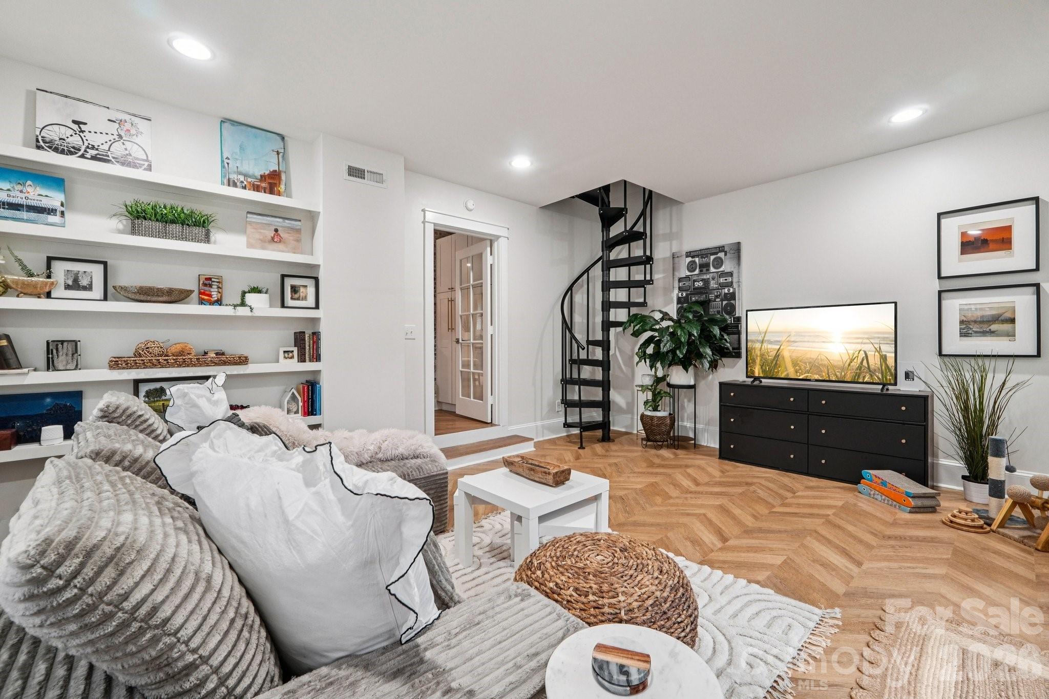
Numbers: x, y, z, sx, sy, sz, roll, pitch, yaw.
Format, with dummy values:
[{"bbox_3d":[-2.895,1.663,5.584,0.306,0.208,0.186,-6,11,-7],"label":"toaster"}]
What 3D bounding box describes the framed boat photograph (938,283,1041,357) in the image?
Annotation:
[{"bbox_3d":[3.441,-0.203,3.254,0.035,0.516,0.518,-1,1,-42],"label":"framed boat photograph"}]

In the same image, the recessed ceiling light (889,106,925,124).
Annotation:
[{"bbox_3d":[2.695,-1.662,3.080,0.195,0.020,0.195,-1,1,-42],"label":"recessed ceiling light"}]

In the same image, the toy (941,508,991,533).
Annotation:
[{"bbox_3d":[2.661,1.021,2.637,0.225,0.125,0.225,-1,1,-42],"label":"toy"}]

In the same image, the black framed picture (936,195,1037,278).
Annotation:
[{"bbox_3d":[3.414,-0.813,3.239,0.035,0.520,0.520,-1,1,-42],"label":"black framed picture"}]

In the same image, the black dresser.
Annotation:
[{"bbox_3d":[2.601,0.711,3.918,0.380,0.764,1.543,-1,1,-42],"label":"black dresser"}]

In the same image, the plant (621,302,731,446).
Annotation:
[{"bbox_3d":[1.626,0.269,4.713,0.780,1.600,0.980,0,1,-42],"label":"plant"}]

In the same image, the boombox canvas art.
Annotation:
[{"bbox_3d":[2.001,-0.516,4.832,0.036,1.215,0.760,-1,1,-42],"label":"boombox canvas art"}]

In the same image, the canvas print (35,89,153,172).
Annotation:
[{"bbox_3d":[-2.544,-1.269,2.608,0.490,0.400,0.025,-1,-9,-42],"label":"canvas print"}]

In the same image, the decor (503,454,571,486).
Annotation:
[{"bbox_3d":[0.058,0.622,2.290,0.110,0.080,0.410,-1,1,-42],"label":"decor"}]

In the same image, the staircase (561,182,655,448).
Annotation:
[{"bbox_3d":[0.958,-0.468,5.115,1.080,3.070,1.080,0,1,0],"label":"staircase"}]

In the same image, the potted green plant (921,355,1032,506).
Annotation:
[{"bbox_3d":[3.257,0.571,3.195,0.480,1.070,0.570,-1,1,-42],"label":"potted green plant"}]

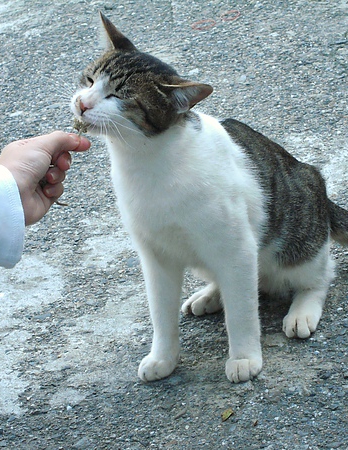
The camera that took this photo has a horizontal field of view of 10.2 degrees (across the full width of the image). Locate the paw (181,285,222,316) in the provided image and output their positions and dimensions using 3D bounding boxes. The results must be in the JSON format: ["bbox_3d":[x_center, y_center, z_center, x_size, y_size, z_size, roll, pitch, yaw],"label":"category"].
[{"bbox_3d":[0.031,0.070,1.992,0.032,0.024,0.042,18,39,33],"label":"paw"}]

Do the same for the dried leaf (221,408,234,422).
[{"bbox_3d":[0.050,0.178,1.837,0.009,0.005,0.019,20,41,36],"label":"dried leaf"}]

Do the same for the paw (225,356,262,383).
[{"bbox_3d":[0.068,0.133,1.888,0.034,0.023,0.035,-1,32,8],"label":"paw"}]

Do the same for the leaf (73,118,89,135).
[{"bbox_3d":[-0.083,-0.088,1.728,0.015,0.014,0.011,-6,32,0],"label":"leaf"}]

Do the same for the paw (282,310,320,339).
[{"bbox_3d":[0.127,0.092,1.942,0.033,0.024,0.038,3,33,14],"label":"paw"}]

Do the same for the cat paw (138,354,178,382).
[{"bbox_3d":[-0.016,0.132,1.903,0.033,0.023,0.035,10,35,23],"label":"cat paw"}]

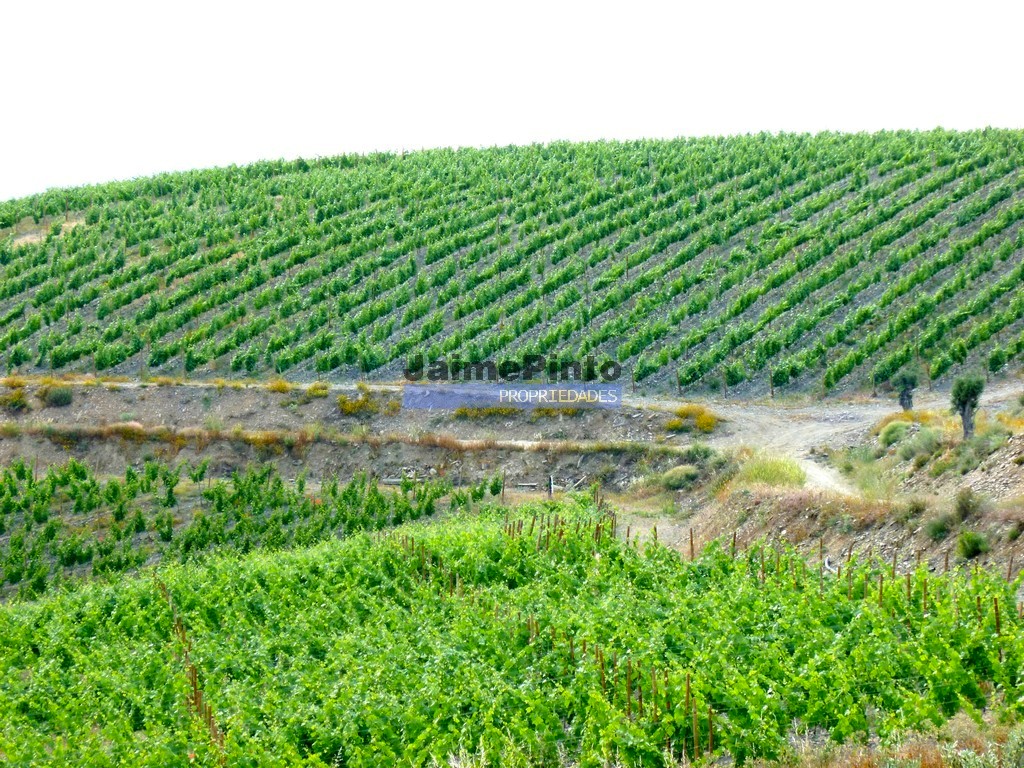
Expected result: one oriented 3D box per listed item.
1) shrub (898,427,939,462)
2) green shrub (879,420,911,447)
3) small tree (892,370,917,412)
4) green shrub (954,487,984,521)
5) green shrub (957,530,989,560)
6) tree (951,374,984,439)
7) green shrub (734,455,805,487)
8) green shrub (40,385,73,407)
[{"bbox_3d":[14.527,2.162,222.000,1.429,1.287,1.287,0,1,0],"label":"shrub"},{"bbox_3d":[14.100,1.825,229.000,1.180,0.958,1.062,0,1,0],"label":"green shrub"},{"bbox_3d":[17.229,0.285,272.000,1.138,2.014,1.138,0,1,0],"label":"small tree"},{"bbox_3d":[13.551,3.539,184.000,0.889,1.007,0.800,0,1,0],"label":"green shrub"},{"bbox_3d":[13.047,4.576,176.000,0.907,0.850,0.816,0,1,0],"label":"green shrub"},{"bbox_3d":[17.451,0.862,238.000,1.303,2.529,1.303,0,1,0],"label":"tree"},{"bbox_3d":[8.239,2.757,198.000,2.295,1.020,1.836,0,1,0],"label":"green shrub"},{"bbox_3d":[-23.610,0.596,322.000,1.659,1.140,1.410,0,1,0],"label":"green shrub"}]

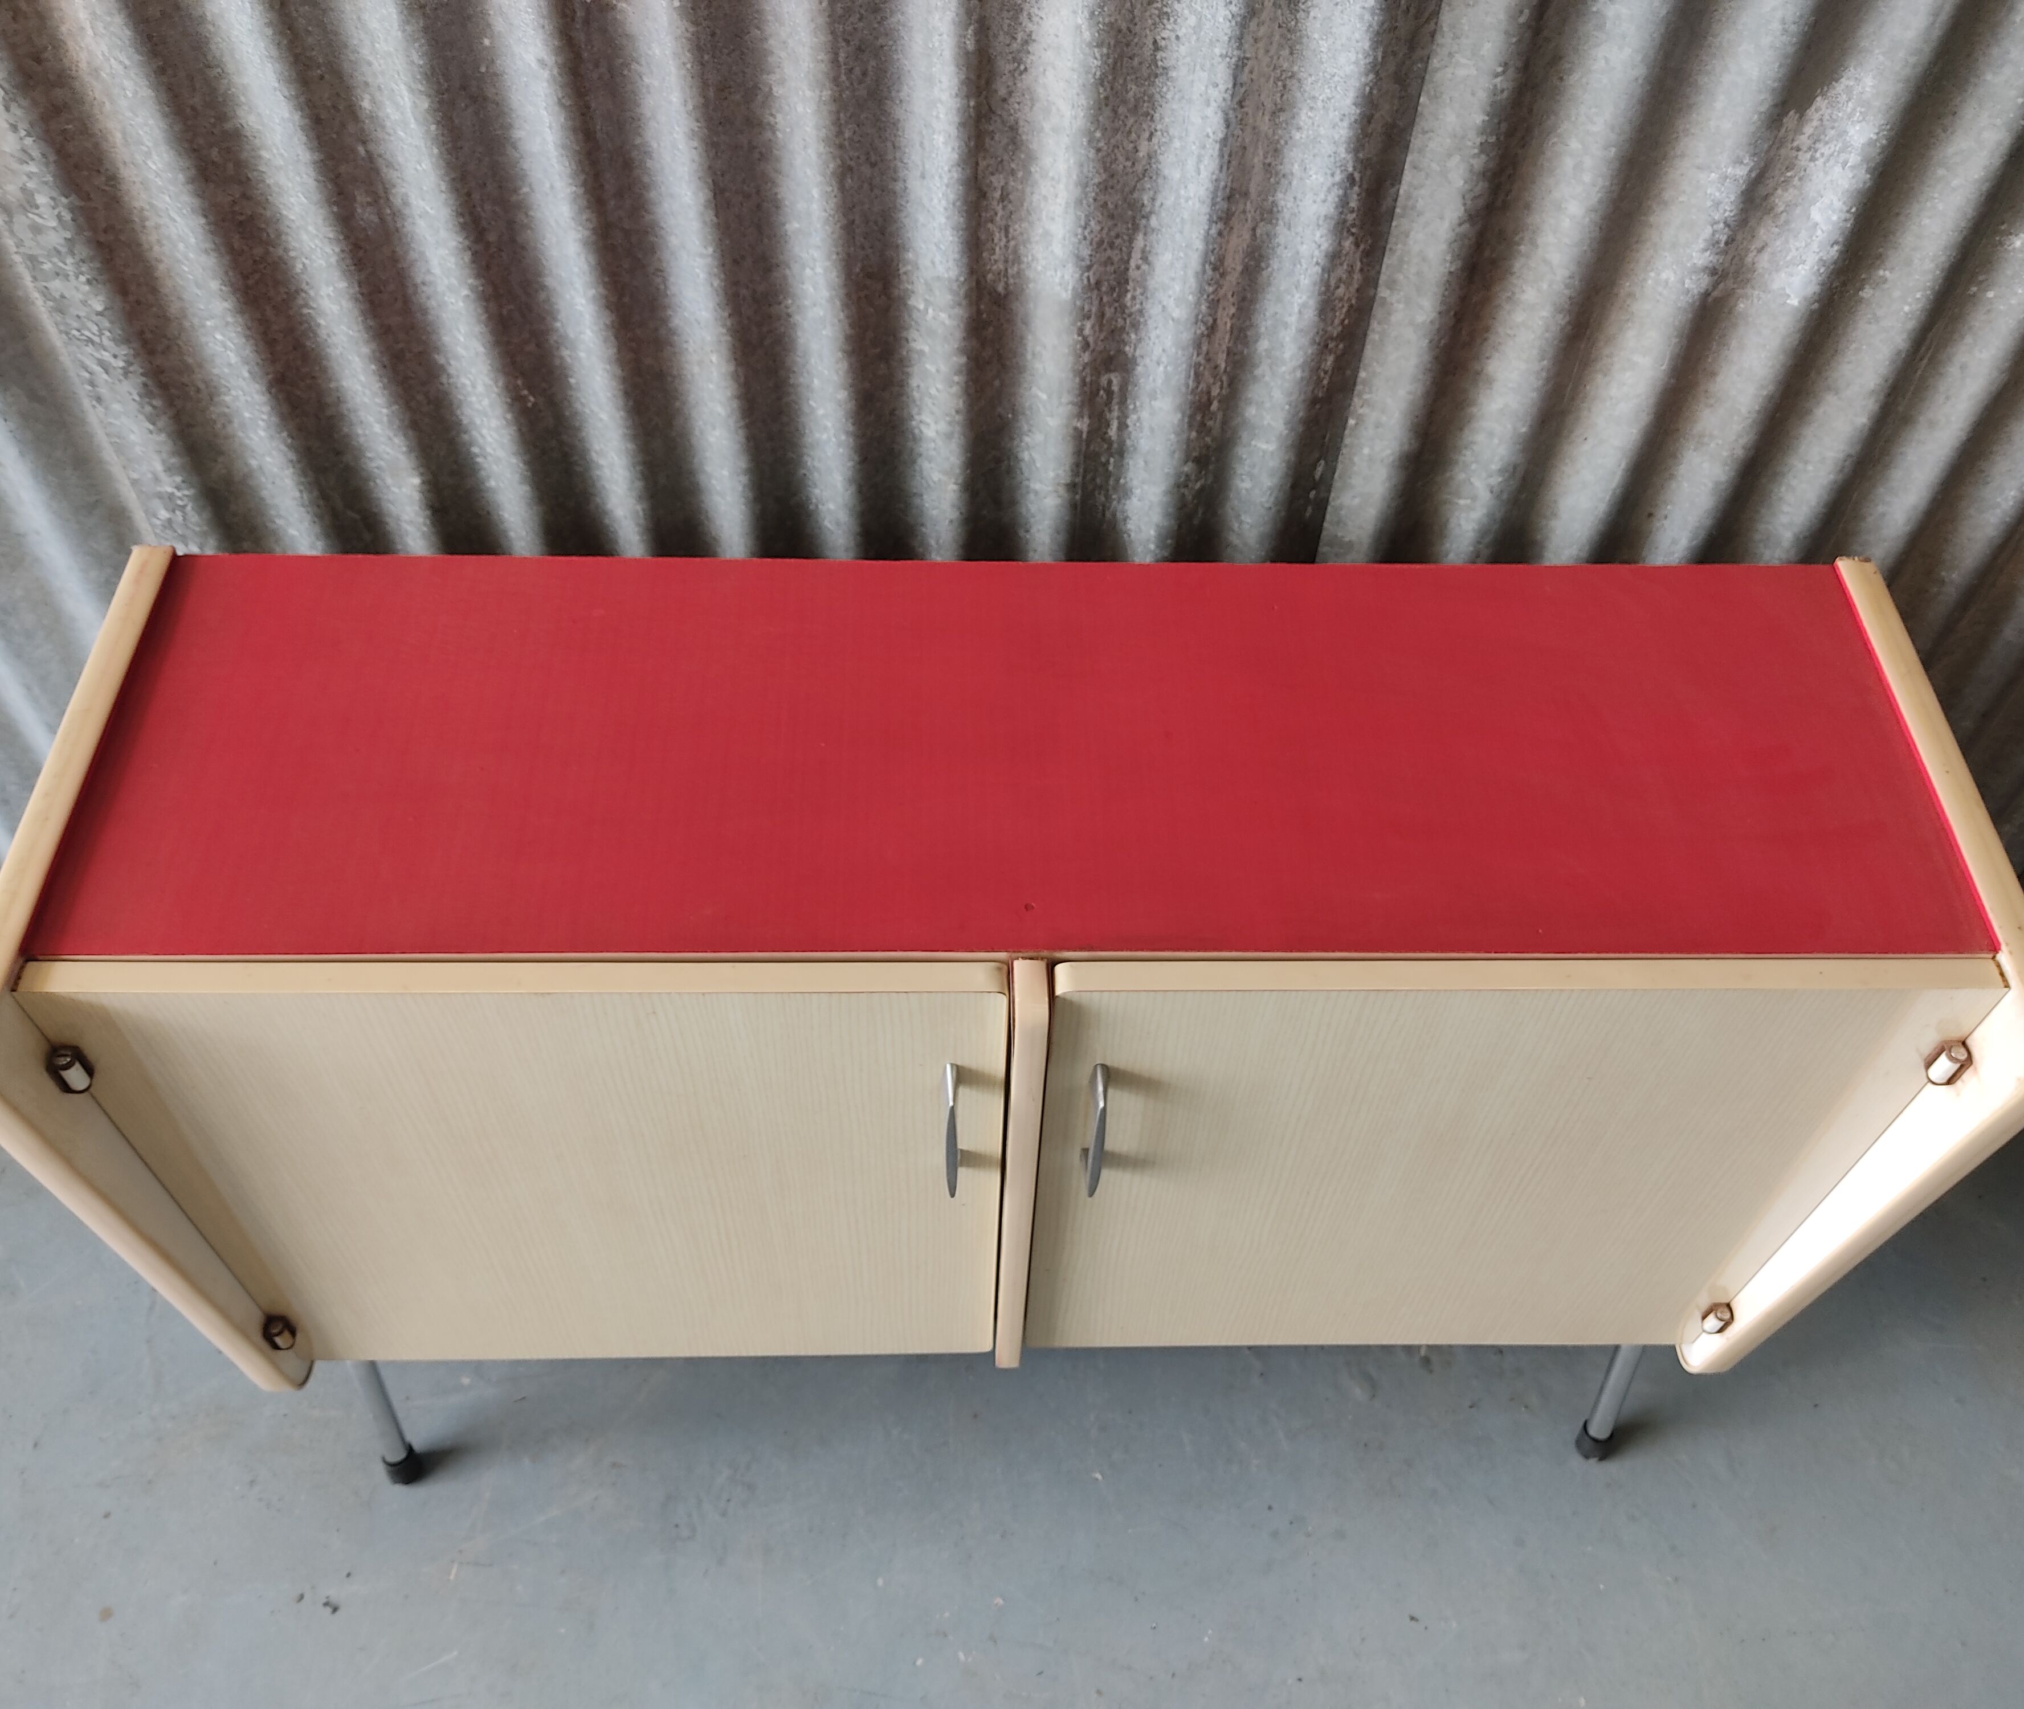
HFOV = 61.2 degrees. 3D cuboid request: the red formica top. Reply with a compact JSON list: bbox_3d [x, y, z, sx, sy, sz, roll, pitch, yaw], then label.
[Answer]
[{"bbox_3d":[0.006,-0.066,1.089,1.140,0.022,0.323,0,54,-2],"label":"red formica top"}]

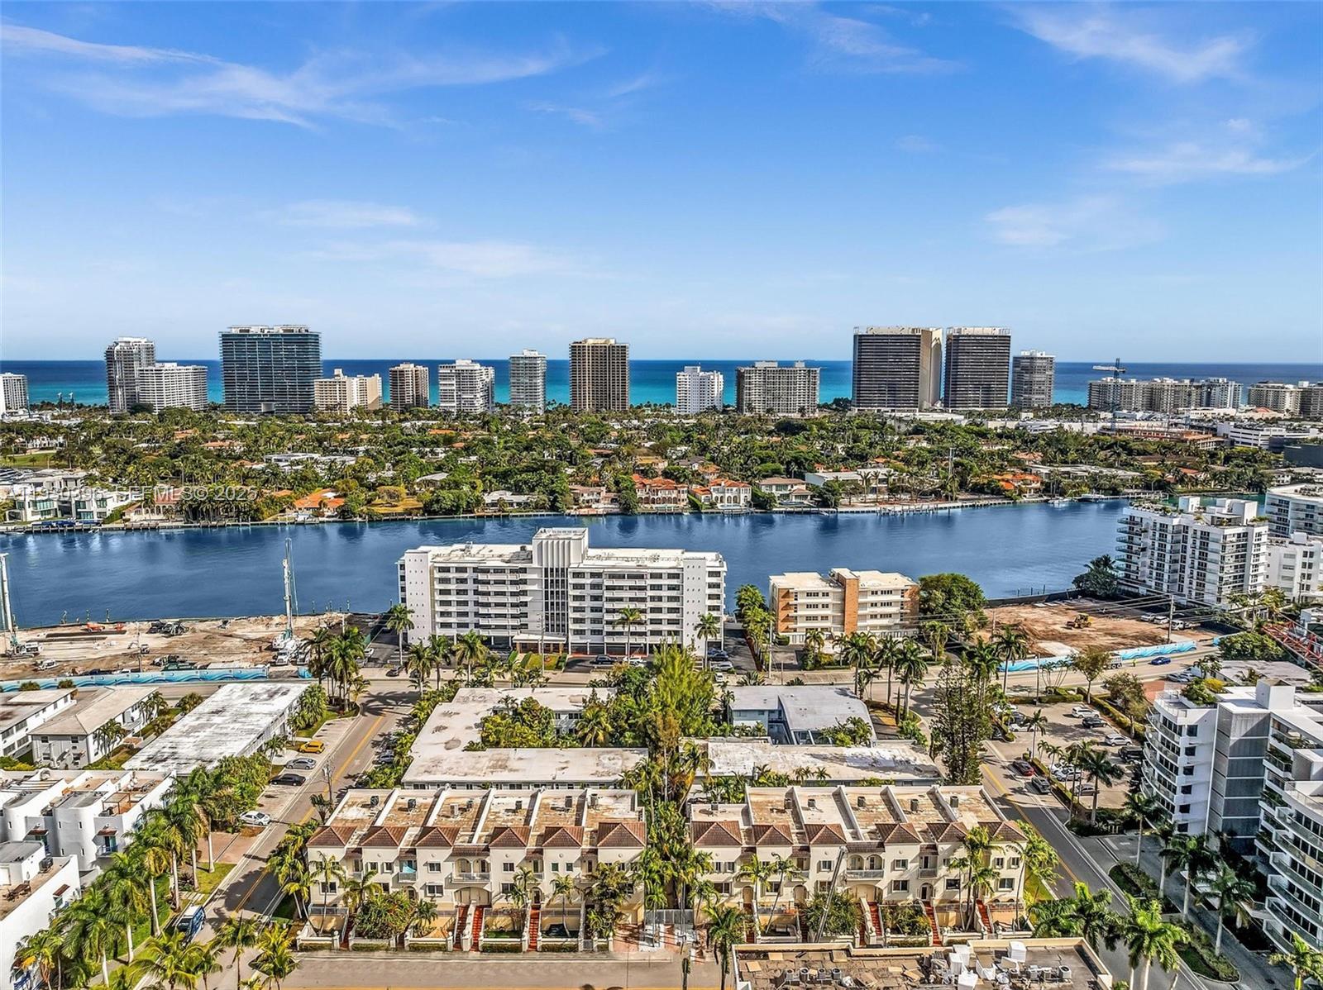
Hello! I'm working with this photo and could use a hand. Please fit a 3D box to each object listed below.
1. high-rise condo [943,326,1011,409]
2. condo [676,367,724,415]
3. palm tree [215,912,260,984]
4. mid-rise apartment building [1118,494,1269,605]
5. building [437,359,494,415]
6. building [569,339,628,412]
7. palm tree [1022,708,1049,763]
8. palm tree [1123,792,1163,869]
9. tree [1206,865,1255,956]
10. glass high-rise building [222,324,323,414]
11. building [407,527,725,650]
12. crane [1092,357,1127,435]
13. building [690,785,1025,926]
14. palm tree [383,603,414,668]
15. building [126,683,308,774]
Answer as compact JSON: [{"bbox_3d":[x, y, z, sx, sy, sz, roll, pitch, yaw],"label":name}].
[{"bbox_3d":[356.080,-139.580,1040.710,65.740,98.410,26.000,-1,9,-6],"label":"high-rise condo"},{"bbox_3d":[41.055,-107.930,969.739,44.000,58.000,34.000,1,9,7],"label":"condo"},{"bbox_3d":[-41.270,46.215,88.973,4.700,11.780,4.700,0,9,0],"label":"palm tree"},{"bbox_3d":[146.510,14.582,255.488,16.800,25.500,33.000,-3,9,-20],"label":"mid-rise apartment building"},{"bbox_3d":[-200.878,-109.638,949.591,50.900,59.750,32.000,0,9,2],"label":"building"},{"bbox_3d":[-66.550,-125.200,987.400,62.900,83.980,28.000,0,9,-4],"label":"building"},{"bbox_3d":[61.650,39.530,150.390,4.200,9.140,4.200,0,9,0],"label":"palm tree"},{"bbox_3d":[61.673,42.942,117.604,5.100,10.220,5.100,0,9,0],"label":"palm tree"},{"bbox_3d":[61.170,45.240,99.807,5.400,11.000,5.400,0,9,0],"label":"tree"},{"bbox_3d":[-433.446,-138.545,1018.933,98.000,101.000,32.000,0,9,0],"label":"glass high-rise building"},{"bbox_3d":[-21.966,21.588,213.833,74.000,27.300,17.000,1,9,5],"label":"building"},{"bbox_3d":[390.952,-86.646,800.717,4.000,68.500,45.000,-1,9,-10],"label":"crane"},{"bbox_3d":[23.564,44.805,116.286,39.300,10.800,15.400,0,9,0],"label":"building"},{"bbox_3d":[-56.592,30.334,199.090,6.000,14.200,6.000,0,9,0],"label":"palm tree"},{"bbox_3d":[-72.000,40.620,150.950,15.200,6.200,36.300,0,9,-1],"label":"building"}]

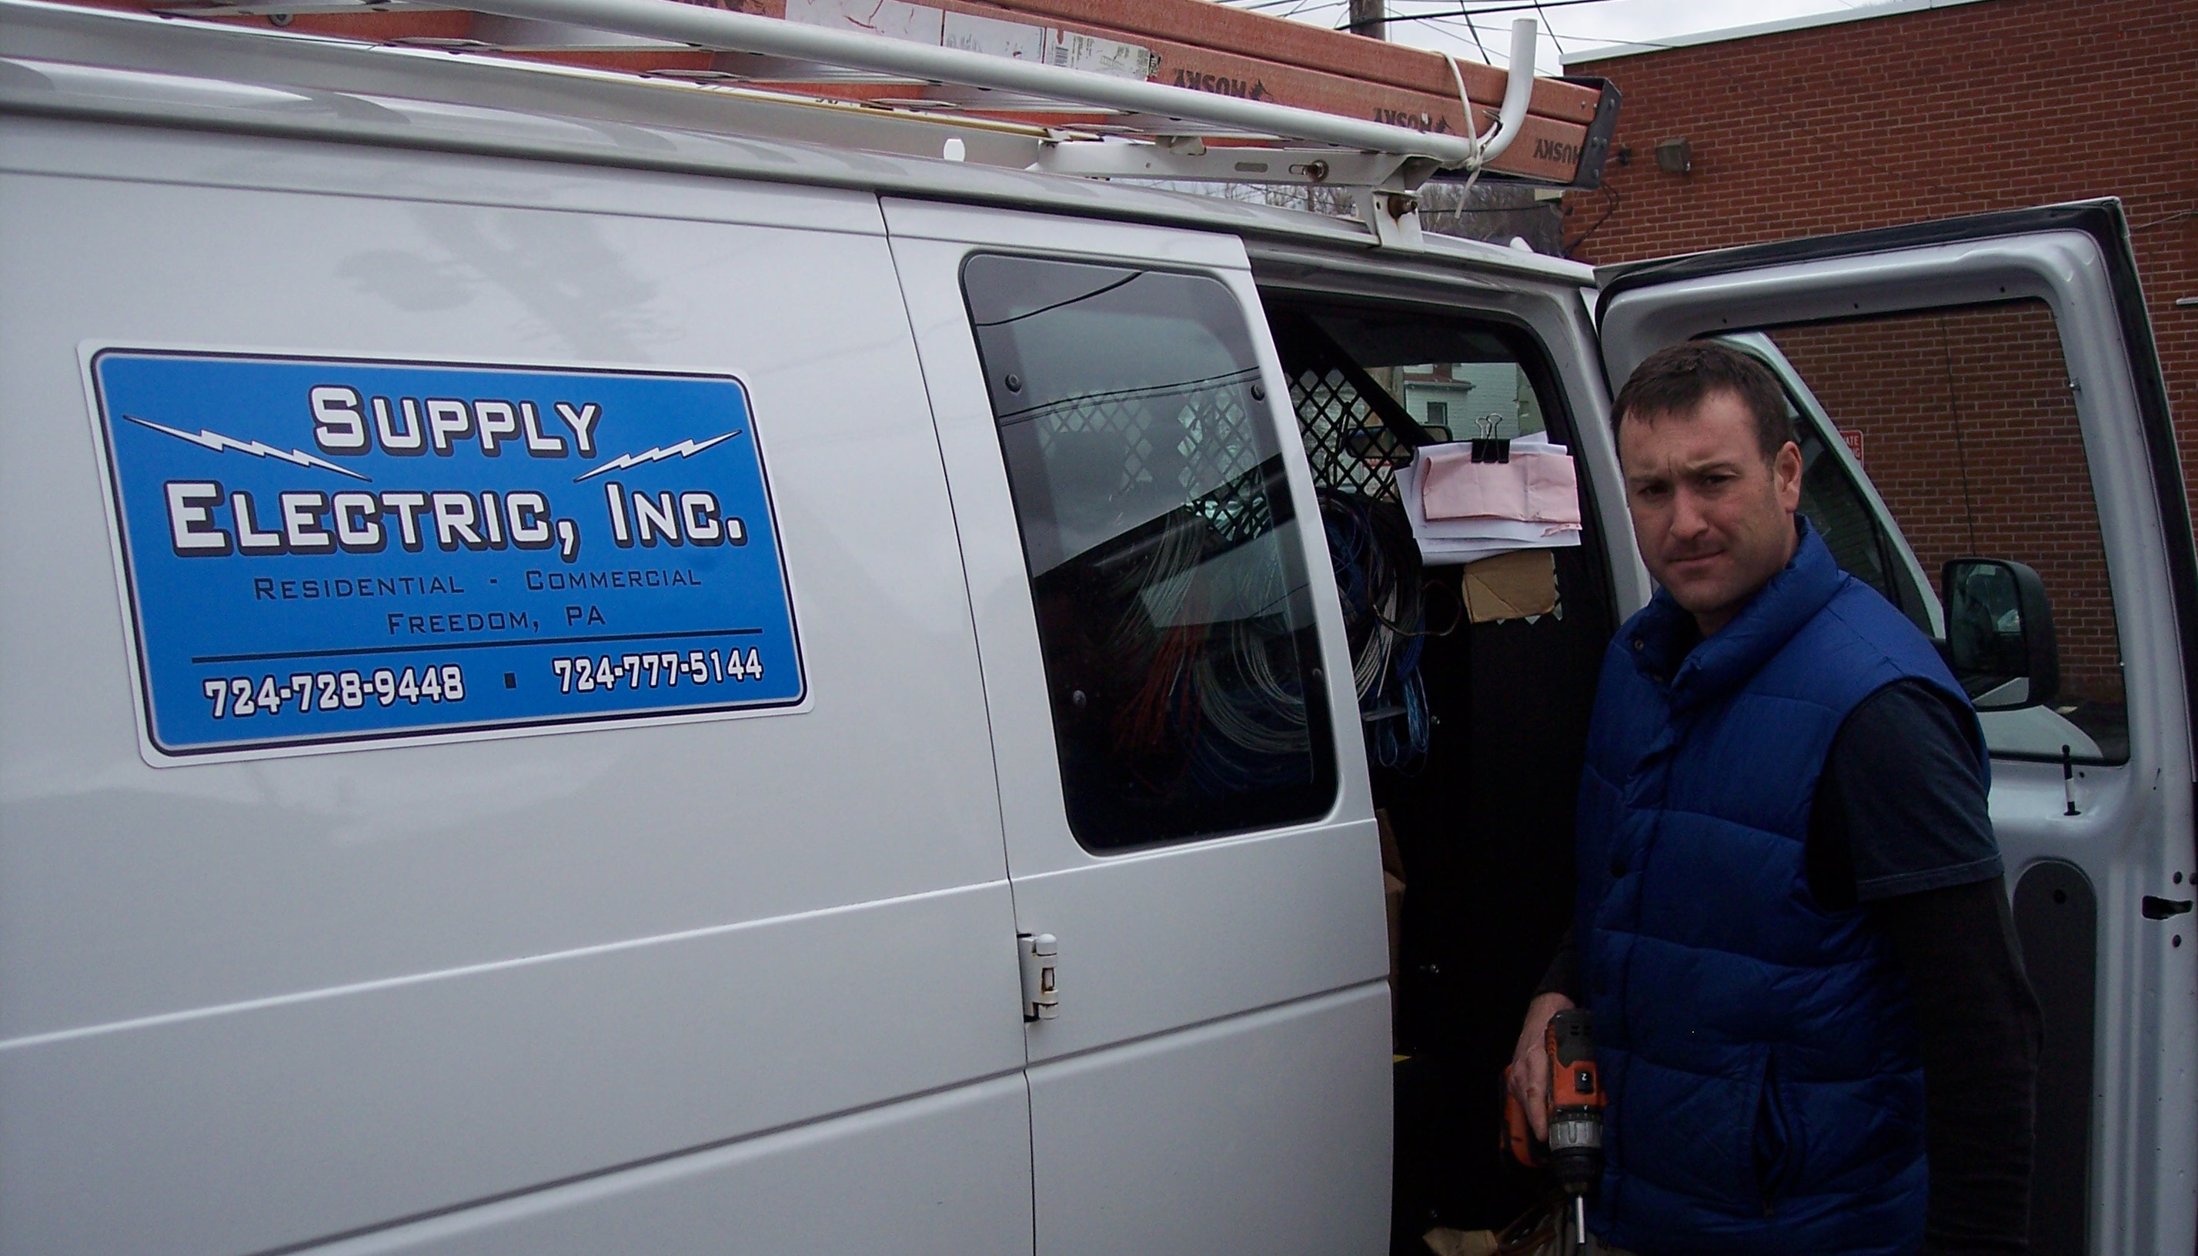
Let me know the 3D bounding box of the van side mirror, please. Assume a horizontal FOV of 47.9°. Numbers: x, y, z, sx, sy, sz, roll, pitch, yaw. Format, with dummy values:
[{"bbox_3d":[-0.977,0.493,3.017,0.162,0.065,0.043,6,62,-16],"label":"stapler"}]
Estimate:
[{"bbox_3d":[1.405,0.007,3.870,0.120,0.235,0.165,-4,3,-44],"label":"van side mirror"}]

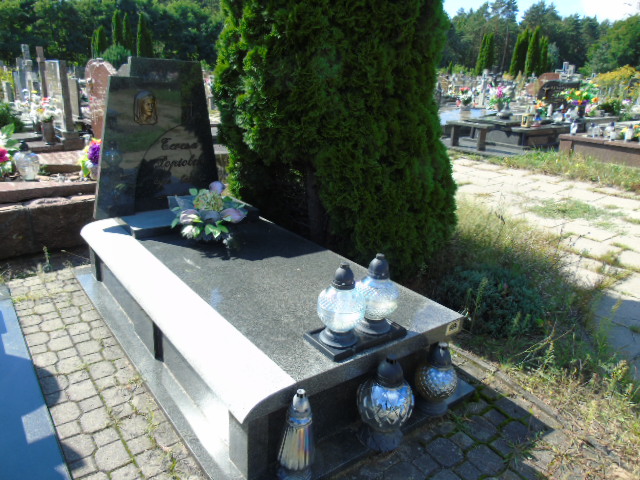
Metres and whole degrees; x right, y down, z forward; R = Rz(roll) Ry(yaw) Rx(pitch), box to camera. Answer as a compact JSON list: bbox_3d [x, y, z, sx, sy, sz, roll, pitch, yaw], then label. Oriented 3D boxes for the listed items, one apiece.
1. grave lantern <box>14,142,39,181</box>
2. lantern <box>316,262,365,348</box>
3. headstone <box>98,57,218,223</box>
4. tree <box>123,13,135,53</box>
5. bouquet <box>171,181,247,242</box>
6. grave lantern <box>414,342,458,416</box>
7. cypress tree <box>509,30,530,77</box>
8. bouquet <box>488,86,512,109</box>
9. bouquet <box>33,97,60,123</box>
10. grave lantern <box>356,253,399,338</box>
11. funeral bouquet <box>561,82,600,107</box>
[{"bbox_3d":[-2.174,-0.601,3.403,0.200,0.300,0.200,-10,23,-36],"label":"grave lantern"},{"bbox_3d":[0.078,0.226,1.665,0.173,0.301,0.173,3,18,-1],"label":"lantern"},{"bbox_3d":[-1.084,-0.687,3.115,0.886,0.995,0.090,-10,23,-36],"label":"headstone"},{"bbox_3d":[-12.430,-13.274,30.000,0.800,3.300,0.800,-10,23,-36],"label":"tree"},{"bbox_3d":[-0.692,-0.177,2.867,0.440,0.270,0.400,-10,23,-36],"label":"bouquet"},{"bbox_3d":[0.482,0.552,1.861,0.184,0.305,0.184,-10,23,-36],"label":"grave lantern"},{"bbox_3d":[13.313,-12.576,31.000,1.150,3.400,1.150,-10,23,-36],"label":"cypress tree"},{"bbox_3d":[3.671,-2.898,9.400,0.460,0.520,0.440,-10,23,-36],"label":"bouquet"},{"bbox_3d":[-2.959,-1.412,5.000,0.310,0.290,0.300,-10,23,-36],"label":"bouquet"},{"bbox_3d":[0.219,0.199,1.759,0.170,0.310,0.170,3,18,-1],"label":"grave lantern"},{"bbox_3d":[5.205,-2.896,9.200,0.660,0.480,0.550,-10,23,-36],"label":"funeral bouquet"}]

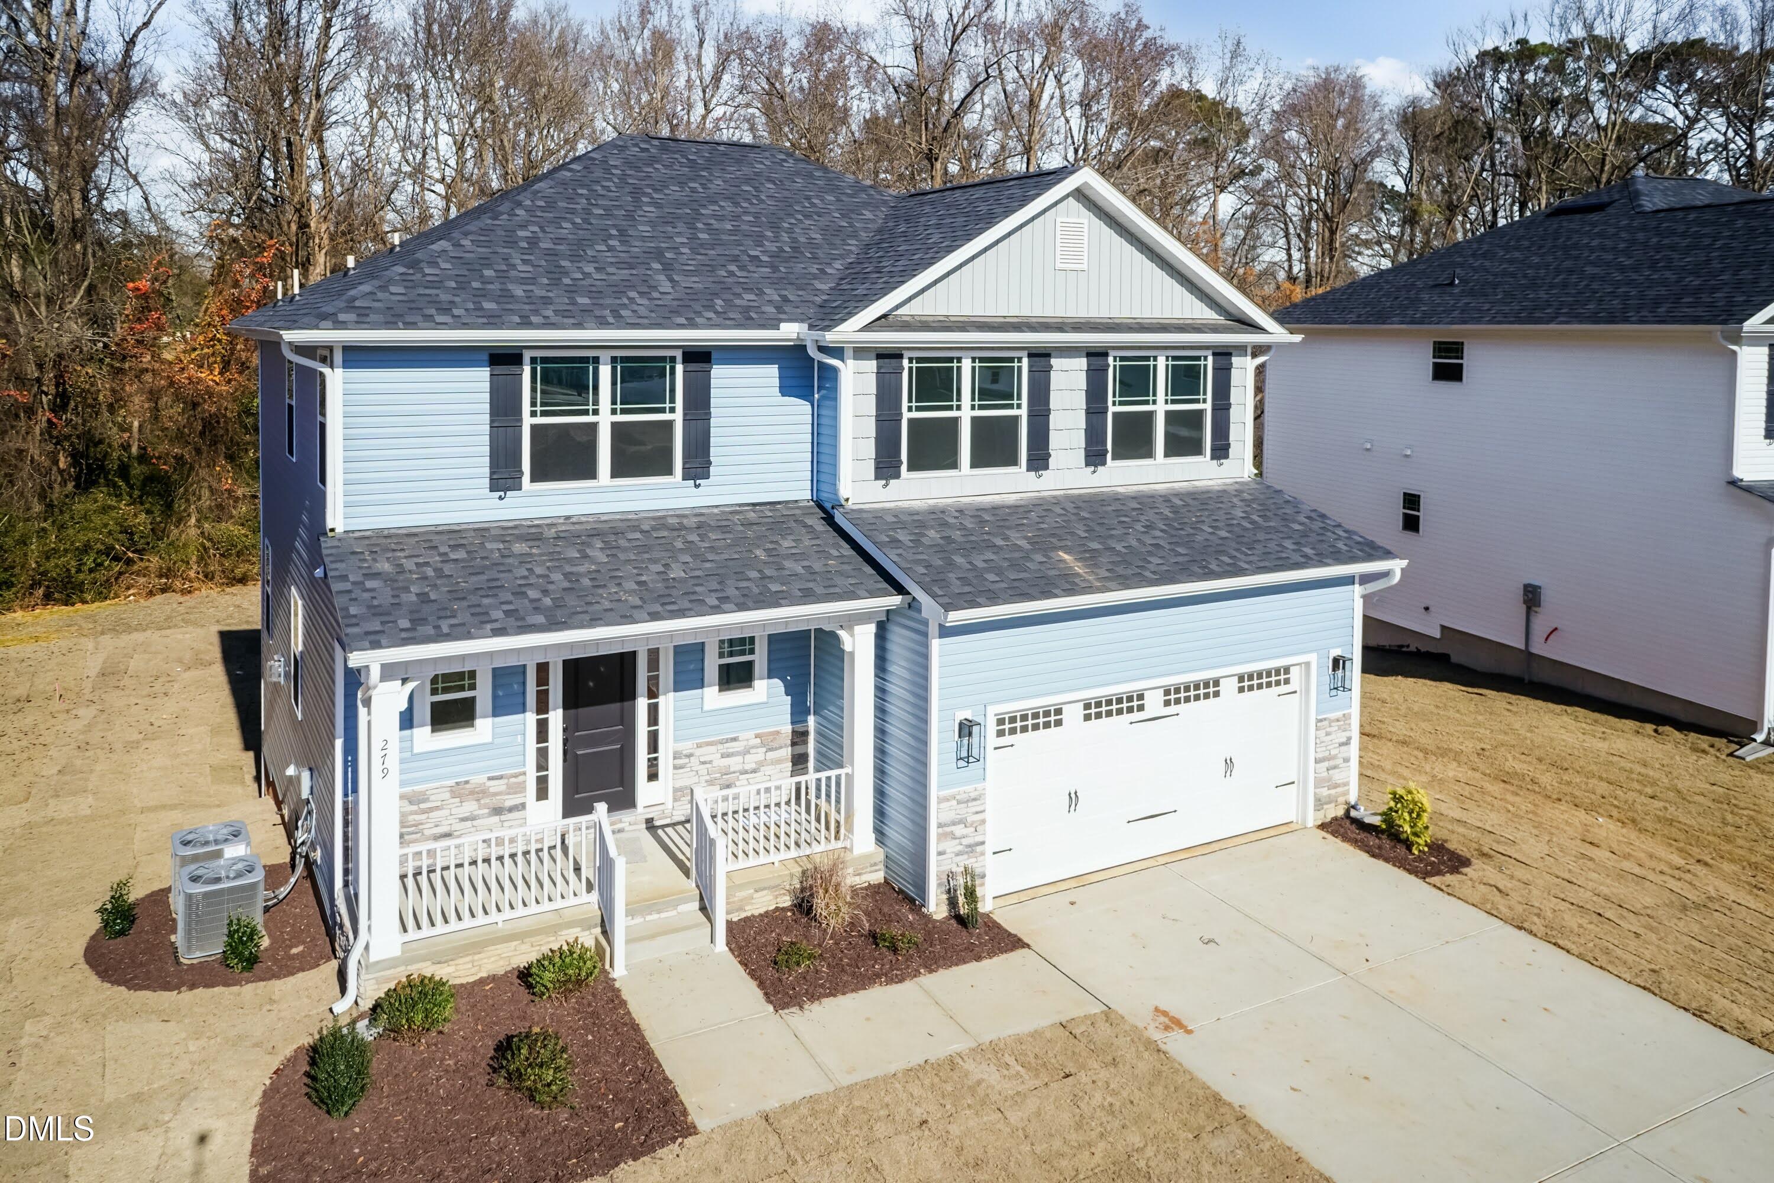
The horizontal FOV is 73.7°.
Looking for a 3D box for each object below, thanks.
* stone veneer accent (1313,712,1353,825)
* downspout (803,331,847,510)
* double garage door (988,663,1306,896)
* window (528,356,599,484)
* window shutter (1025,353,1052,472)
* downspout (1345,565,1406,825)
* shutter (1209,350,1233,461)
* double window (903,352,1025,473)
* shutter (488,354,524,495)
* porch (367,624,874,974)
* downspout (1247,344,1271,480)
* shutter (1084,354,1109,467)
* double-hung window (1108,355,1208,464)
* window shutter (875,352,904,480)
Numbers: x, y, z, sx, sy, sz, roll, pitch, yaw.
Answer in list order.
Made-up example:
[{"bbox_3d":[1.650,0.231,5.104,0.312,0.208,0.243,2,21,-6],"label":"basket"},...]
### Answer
[{"bbox_3d":[6.211,2.437,16.377,0.723,1.536,0.081,-5,11,-28],"label":"stone veneer accent"},{"bbox_3d":[-0.747,-2.161,15.130,0.340,2.200,0.550,-5,11,-26],"label":"downspout"},{"bbox_3d":[3.357,2.325,15.077,4.900,2.200,0.150,-5,11,-26],"label":"double garage door"},{"bbox_3d":[-3.916,-2.089,14.311,0.850,1.520,0.120,-5,11,-26],"label":"window"},{"bbox_3d":[2.116,-2.467,16.316,0.385,1.620,0.060,-5,11,-26],"label":"window shutter"},{"bbox_3d":[6.790,1.423,16.519,0.495,3.365,0.505,-5,11,-28],"label":"downspout"},{"bbox_3d":[5.068,-2.786,17.847,0.376,1.627,0.060,-5,11,-28],"label":"shutter"},{"bbox_3d":[1.083,-2.391,15.858,1.871,1.627,0.110,-5,11,-28],"label":"double window"},{"bbox_3d":[-4.471,-1.985,13.904,0.366,1.627,0.060,-5,11,-28],"label":"shutter"},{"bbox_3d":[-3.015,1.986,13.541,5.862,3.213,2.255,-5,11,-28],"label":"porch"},{"bbox_3d":[5.647,-2.688,17.919,0.220,2.000,0.420,-5,11,-26],"label":"downspout"},{"bbox_3d":[2.985,-2.575,16.731,0.385,1.600,0.060,-5,11,-26],"label":"shutter"},{"bbox_3d":[3.981,-2.679,17.245,1.820,1.580,0.120,-5,11,-26],"label":"double-hung window"},{"bbox_3d":[0.041,-2.260,15.339,0.386,1.627,0.060,-5,11,-28],"label":"window shutter"}]

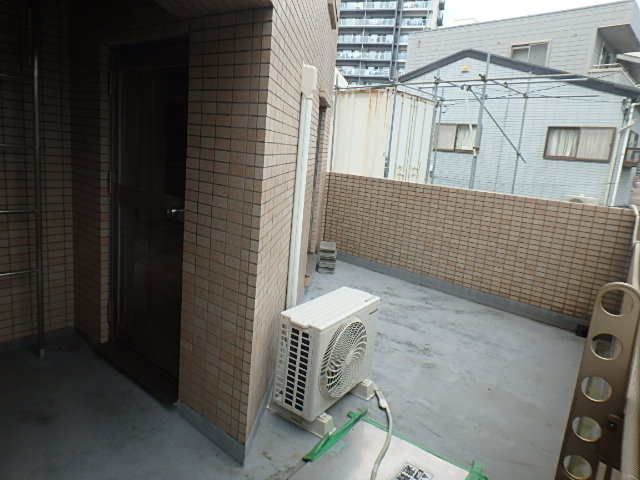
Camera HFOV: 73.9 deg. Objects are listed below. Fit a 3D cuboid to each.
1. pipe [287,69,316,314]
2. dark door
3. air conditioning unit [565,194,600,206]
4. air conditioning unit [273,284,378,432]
[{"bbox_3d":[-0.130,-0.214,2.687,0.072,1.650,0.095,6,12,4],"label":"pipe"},{"bbox_3d":[-0.918,-0.125,2.293,0.750,1.755,0.080,14,14,34],"label":"dark door"},{"bbox_3d":[7.344,-0.913,11.946,0.820,0.570,0.300,16,16,41],"label":"air conditioning unit"},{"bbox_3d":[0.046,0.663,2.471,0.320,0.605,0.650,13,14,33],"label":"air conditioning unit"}]

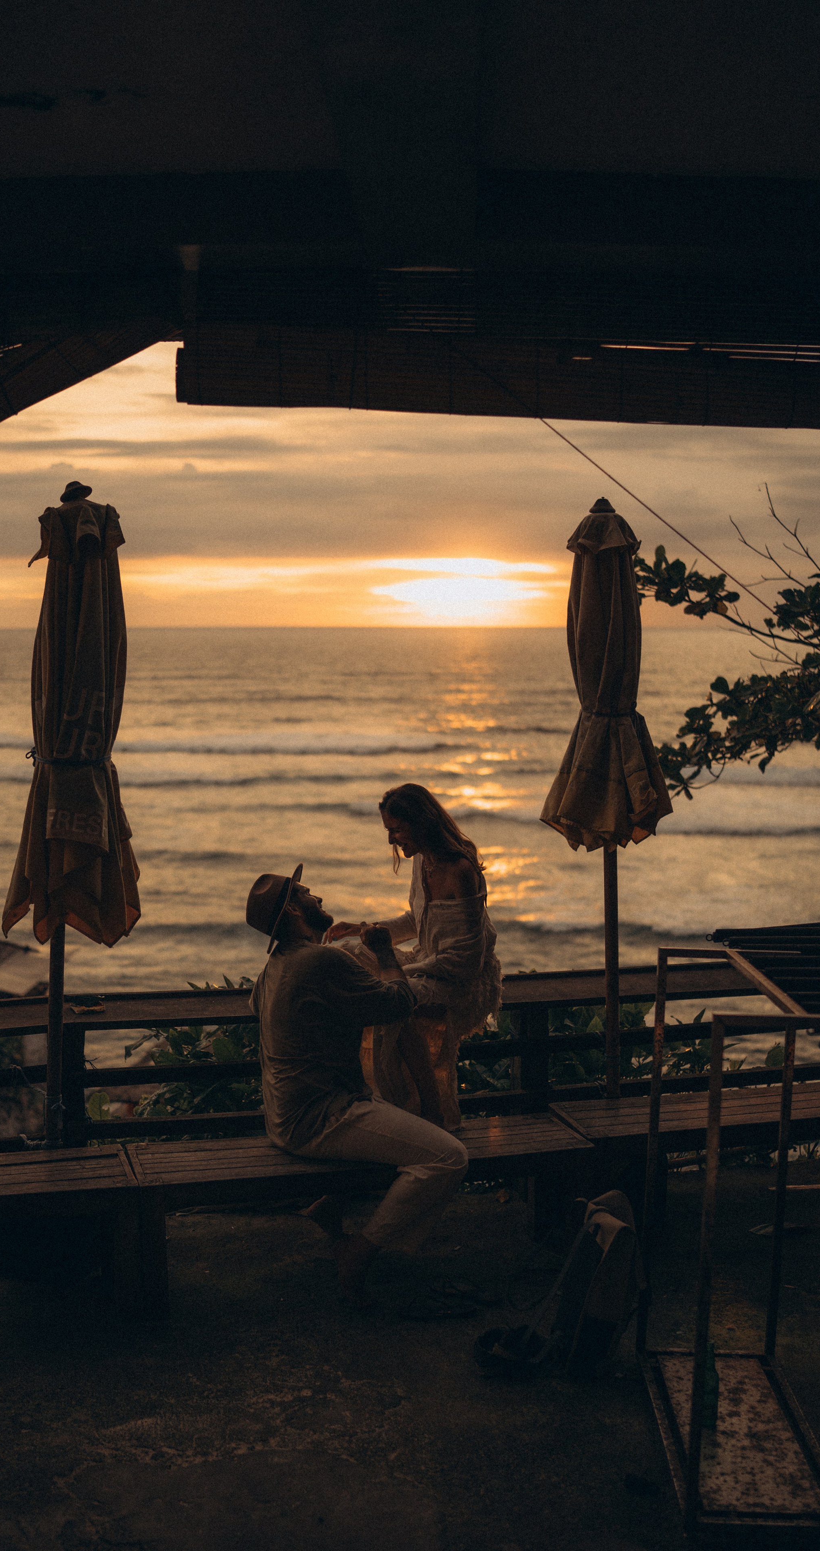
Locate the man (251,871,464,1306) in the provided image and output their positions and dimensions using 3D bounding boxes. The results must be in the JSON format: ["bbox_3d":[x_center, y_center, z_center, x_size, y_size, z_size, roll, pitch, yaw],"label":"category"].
[{"bbox_3d":[-0.171,0.963,4.811,0.660,1.340,0.550,-2,6,-18],"label":"man"}]

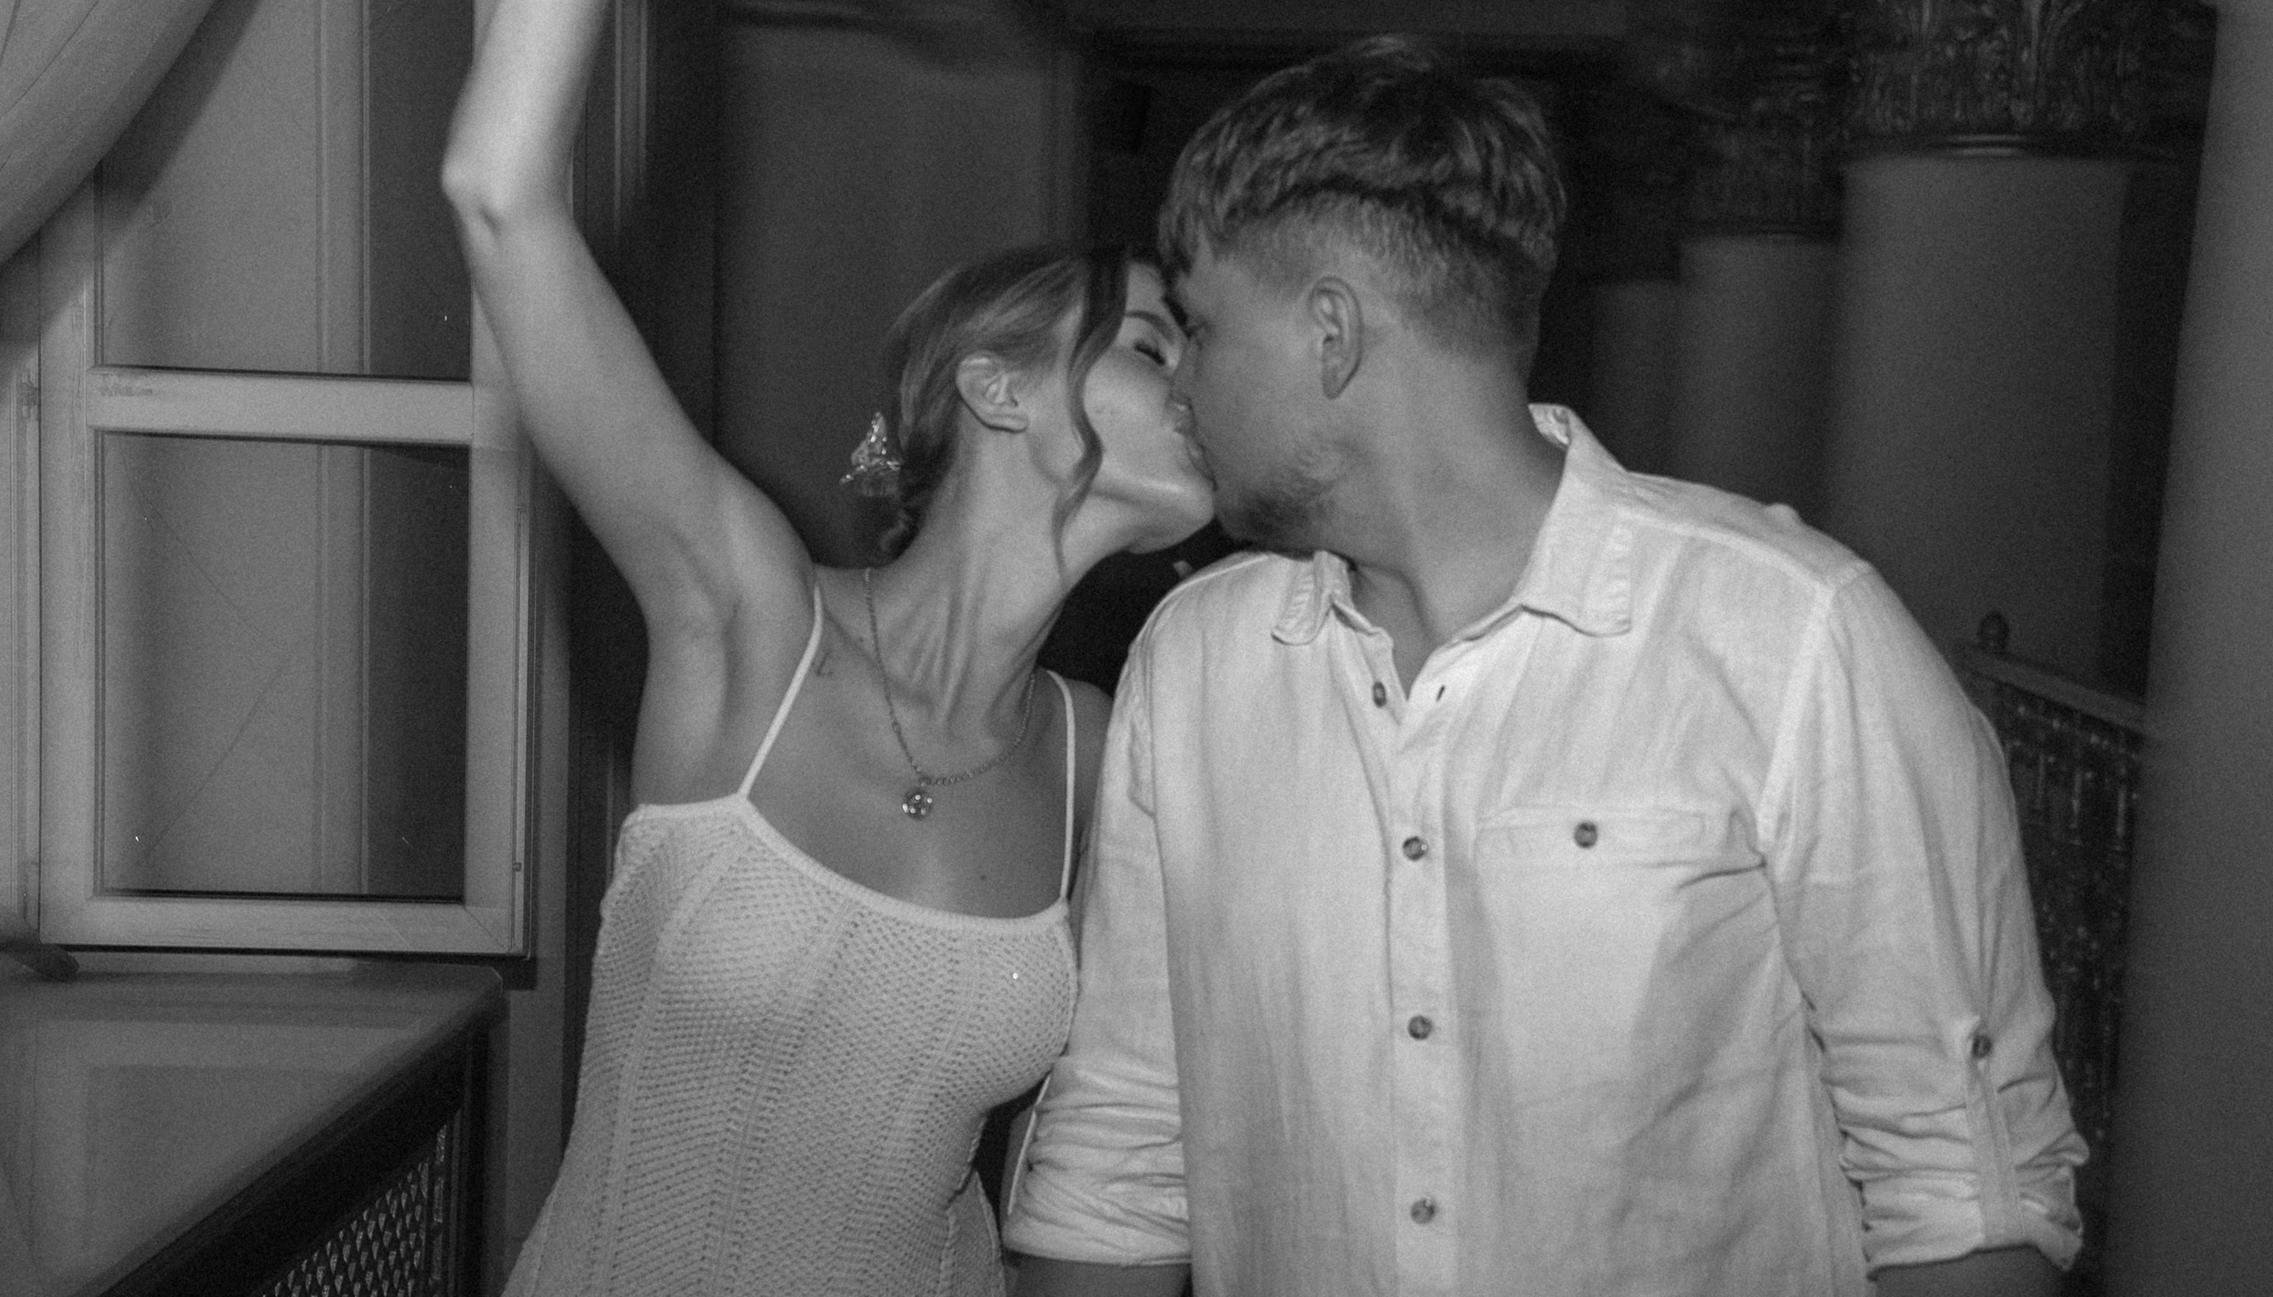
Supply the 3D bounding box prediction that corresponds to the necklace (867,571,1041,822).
[{"bbox_3d":[-0.113,0.023,1.600,0.120,0.155,0.115,0,5,-21],"label":"necklace"}]

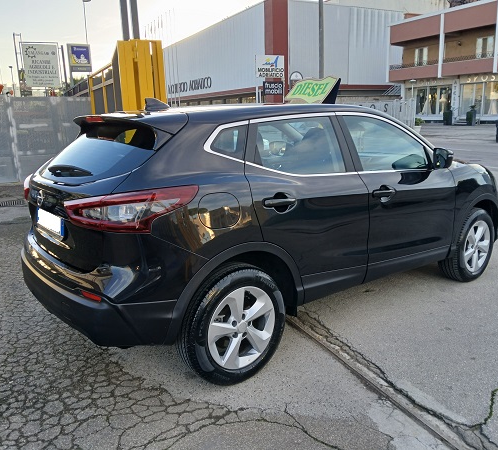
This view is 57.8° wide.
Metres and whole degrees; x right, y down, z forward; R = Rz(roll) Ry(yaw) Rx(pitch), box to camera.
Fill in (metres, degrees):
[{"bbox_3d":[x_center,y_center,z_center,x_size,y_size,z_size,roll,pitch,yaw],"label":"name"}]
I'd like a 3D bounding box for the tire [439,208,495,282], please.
[{"bbox_3d":[2.014,0.189,4.158,0.670,0.670,0.220,-10,16,-36],"label":"tire"}]

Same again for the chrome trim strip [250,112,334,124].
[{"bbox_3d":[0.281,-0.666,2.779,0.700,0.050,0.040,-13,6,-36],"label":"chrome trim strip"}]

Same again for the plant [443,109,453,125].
[{"bbox_3d":[15.433,-8.386,34.900,0.500,1.200,0.500,-7,14,-24],"label":"plant"}]

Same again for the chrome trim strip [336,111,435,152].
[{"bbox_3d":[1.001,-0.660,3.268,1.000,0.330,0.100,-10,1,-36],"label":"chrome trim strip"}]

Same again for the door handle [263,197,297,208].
[{"bbox_3d":[0.177,-0.114,2.495,0.220,0.050,0.060,-10,15,-36],"label":"door handle"}]

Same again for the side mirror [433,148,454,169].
[{"bbox_3d":[1.442,-0.484,3.335,0.115,0.155,0.190,-5,13,-20],"label":"side mirror"}]

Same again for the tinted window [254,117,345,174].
[{"bbox_3d":[0.326,-0.470,2.707,0.710,0.395,0.050,-10,-13,-36],"label":"tinted window"}]

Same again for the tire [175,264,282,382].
[{"bbox_3d":[-0.090,0.555,2.583,0.685,0.680,0.220,-10,15,-36],"label":"tire"}]

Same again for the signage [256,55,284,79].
[{"bbox_3d":[1.661,-12.660,36.000,2.500,1.780,0.150,-7,15,-23],"label":"signage"}]

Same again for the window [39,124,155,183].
[{"bbox_3d":[-0.951,-0.425,2.705,1.180,0.460,0.120,15,-22,51],"label":"window"}]

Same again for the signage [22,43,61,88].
[{"bbox_3d":[-8.769,-6.732,19.000,1.550,1.850,0.100,-1,12,0],"label":"signage"}]

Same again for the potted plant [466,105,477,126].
[{"bbox_3d":[16.291,-8.003,33.000,0.540,1.550,0.540,-7,14,-24],"label":"potted plant"}]

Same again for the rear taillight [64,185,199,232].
[{"bbox_3d":[-0.602,-0.102,2.282,0.510,0.200,0.500,-10,16,-36],"label":"rear taillight"}]

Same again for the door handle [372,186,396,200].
[{"bbox_3d":[0.940,-0.211,3.110,0.225,0.075,0.055,-10,16,-36],"label":"door handle"}]

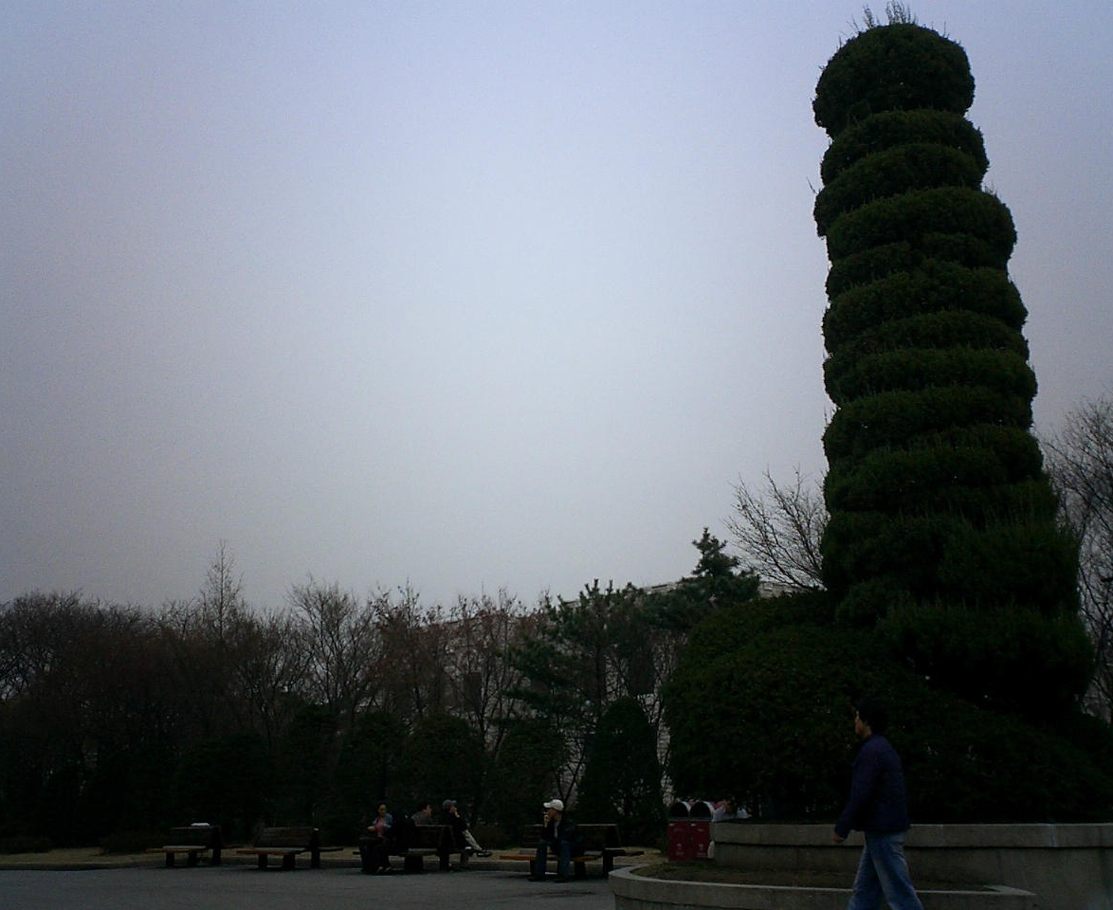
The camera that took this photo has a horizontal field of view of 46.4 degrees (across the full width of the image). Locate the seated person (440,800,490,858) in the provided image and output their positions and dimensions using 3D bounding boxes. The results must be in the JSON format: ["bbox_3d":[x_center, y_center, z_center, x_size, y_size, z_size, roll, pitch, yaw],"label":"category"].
[{"bbox_3d":[-1.782,7.477,25.531,0.950,1.300,0.500,-4,-16,11],"label":"seated person"}]

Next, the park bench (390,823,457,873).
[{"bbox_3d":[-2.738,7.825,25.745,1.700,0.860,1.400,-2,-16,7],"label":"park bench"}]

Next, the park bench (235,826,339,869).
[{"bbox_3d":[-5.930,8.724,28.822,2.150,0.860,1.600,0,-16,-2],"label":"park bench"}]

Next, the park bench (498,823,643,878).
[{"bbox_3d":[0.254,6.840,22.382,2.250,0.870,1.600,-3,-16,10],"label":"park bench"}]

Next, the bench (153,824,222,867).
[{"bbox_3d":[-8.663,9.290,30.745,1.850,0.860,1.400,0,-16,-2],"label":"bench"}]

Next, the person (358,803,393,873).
[{"bbox_3d":[-3.468,7.398,25.037,0.550,1.300,0.800,-7,-17,23],"label":"person"}]

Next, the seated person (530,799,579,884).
[{"bbox_3d":[-0.008,6.328,21.384,0.580,1.310,0.850,-6,-17,20],"label":"seated person"}]

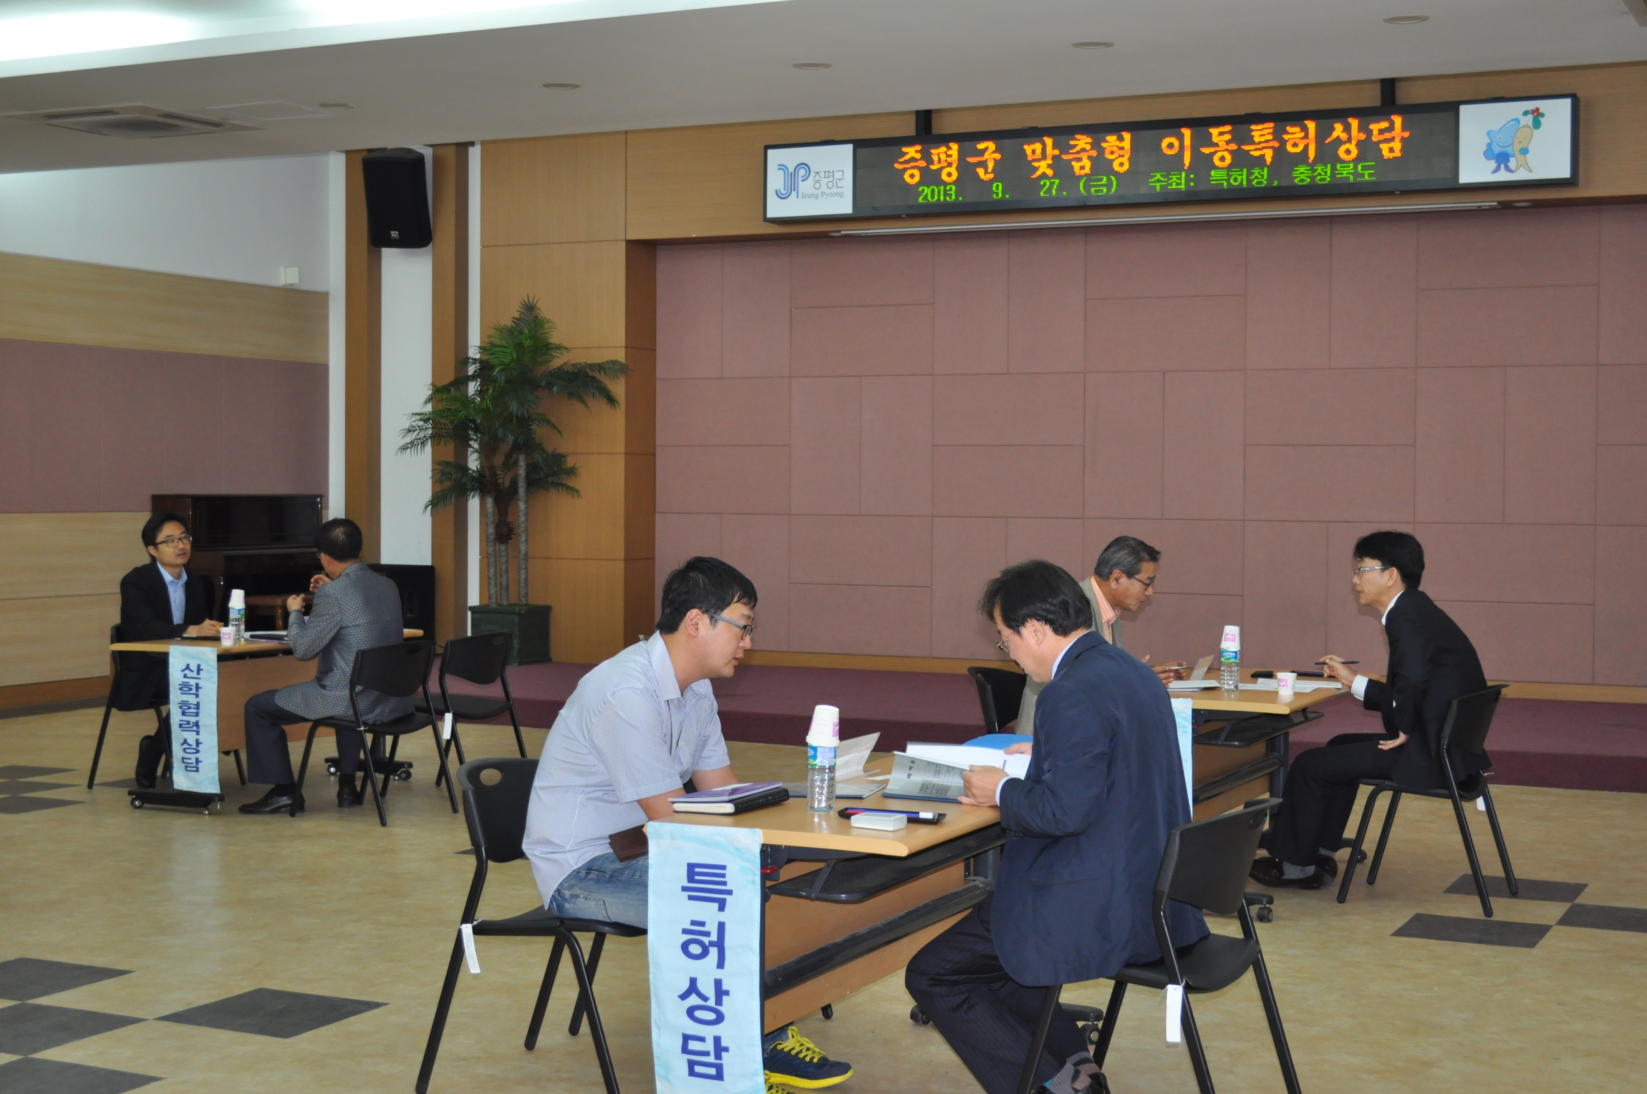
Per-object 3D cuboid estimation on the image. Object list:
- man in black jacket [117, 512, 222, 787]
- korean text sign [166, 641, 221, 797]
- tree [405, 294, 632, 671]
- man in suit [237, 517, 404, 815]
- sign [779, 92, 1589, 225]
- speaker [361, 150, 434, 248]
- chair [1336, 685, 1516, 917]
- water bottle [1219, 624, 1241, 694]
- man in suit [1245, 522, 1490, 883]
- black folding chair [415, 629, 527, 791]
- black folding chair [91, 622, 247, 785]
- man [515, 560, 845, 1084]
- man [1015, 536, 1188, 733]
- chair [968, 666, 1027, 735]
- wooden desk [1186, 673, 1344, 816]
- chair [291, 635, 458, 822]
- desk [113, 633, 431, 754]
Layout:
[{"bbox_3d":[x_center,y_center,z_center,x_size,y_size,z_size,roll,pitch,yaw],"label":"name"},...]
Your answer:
[{"bbox_3d":[-3.111,0.497,10.541,0.640,1.320,0.500,1,1,30],"label":"man in black jacket"},{"bbox_3d":[-2.825,0.772,9.888,0.285,0.650,0.030,1,1,25],"label":"korean text sign"},{"bbox_3d":[-2.326,-0.489,16.483,1.550,2.780,1.250,1,1,25],"label":"tree"},{"bbox_3d":[-2.247,0.538,10.079,0.840,1.350,0.560,1,1,25],"label":"man in suit"},{"bbox_3d":[2.133,-2.567,14.755,5.580,0.560,0.160,1,1,25],"label":"sign"},{"bbox_3d":[-3.240,-2.670,16.756,0.440,0.680,0.380,1,21,6],"label":"speaker"},{"bbox_3d":[2.212,0.899,7.999,0.570,0.776,0.520,1,1,25],"label":"chair"},{"bbox_3d":[1.481,0.406,7.962,0.071,0.240,0.071,1,1,25],"label":"water bottle"},{"bbox_3d":[1.974,0.596,7.933,0.880,1.310,0.520,1,1,25],"label":"man in suit"},{"bbox_3d":[-1.779,0.818,10.693,0.570,0.776,0.520,1,1,25],"label":"black folding chair"},{"bbox_3d":[-3.169,0.771,10.592,0.540,0.775,0.520,1,1,25],"label":"black folding chair"},{"bbox_3d":[-0.334,0.644,5.096,0.800,1.250,0.510,1,1,25],"label":"man"},{"bbox_3d":[1.093,0.609,8.487,0.880,1.320,0.540,1,1,25],"label":"man"},{"bbox_3d":[0.856,0.850,8.215,0.540,0.775,0.520,1,1,25],"label":"chair"},{"bbox_3d":[1.628,0.902,8.298,0.600,0.750,1.600,1,1,25],"label":"wooden desk"},{"bbox_3d":[-1.984,0.797,9.699,0.540,0.775,0.520,1,1,25],"label":"chair"},{"bbox_3d":[-2.666,0.820,10.730,0.600,0.755,1.650,1,1,25],"label":"desk"}]

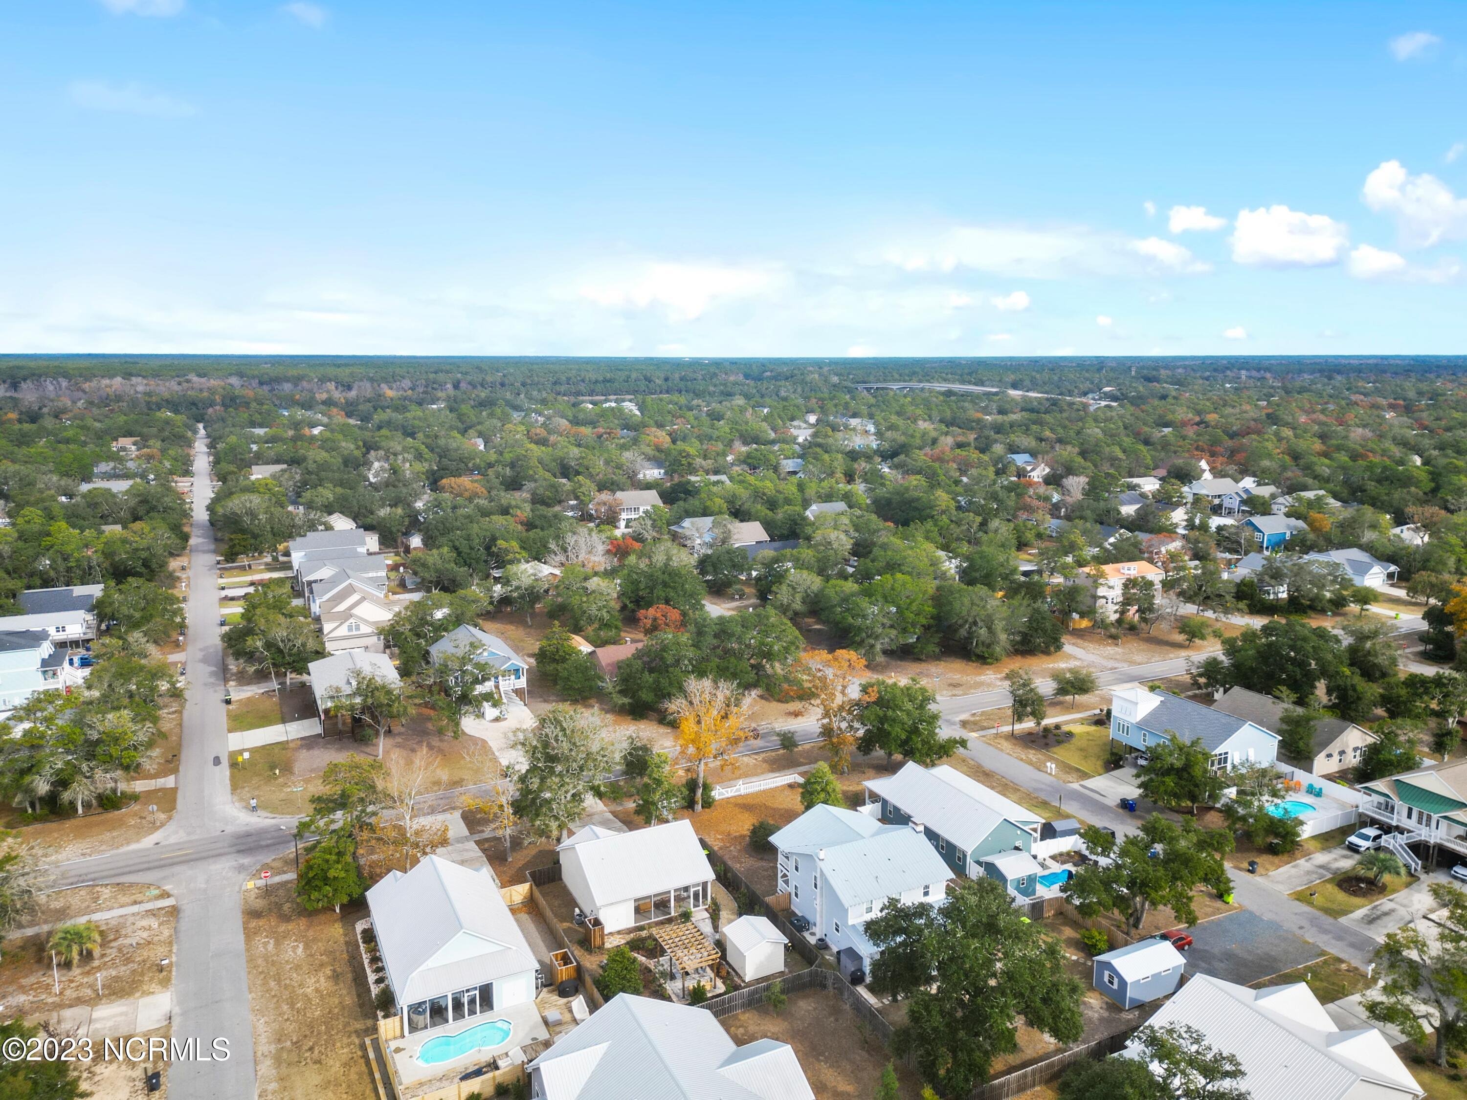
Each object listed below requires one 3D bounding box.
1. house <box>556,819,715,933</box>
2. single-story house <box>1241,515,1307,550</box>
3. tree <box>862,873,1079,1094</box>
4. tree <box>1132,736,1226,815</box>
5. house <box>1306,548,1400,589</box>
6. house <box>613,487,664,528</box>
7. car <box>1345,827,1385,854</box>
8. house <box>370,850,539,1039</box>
[{"bbox_3d":[-9.954,31.051,101.728,11.900,6.100,12.400,-6,12,-26],"label":"house"},{"bbox_3d":[146.743,-4.517,278.198,17.200,8.700,10.700,-6,12,-26],"label":"single-story house"},{"bbox_3d":[18.221,32.263,75.499,15.500,12.000,16.000,0,11,0],"label":"tree"},{"bbox_3d":[51.829,26.314,118.304,9.882,9.177,9.882,-6,12,-26],"label":"tree"},{"bbox_3d":[144.419,3.356,239.718,14.000,6.600,18.000,-5,12,-26],"label":"house"},{"bbox_3d":[-30.826,-12.834,313.374,15.600,10.100,13.000,-5,12,-26],"label":"house"},{"bbox_3d":[69.313,31.473,111.363,4.800,1.740,1.880,-7,13,-30],"label":"car"},{"bbox_3d":[-24.920,32.546,88.578,10.900,6.400,19.400,-5,12,-26],"label":"house"}]

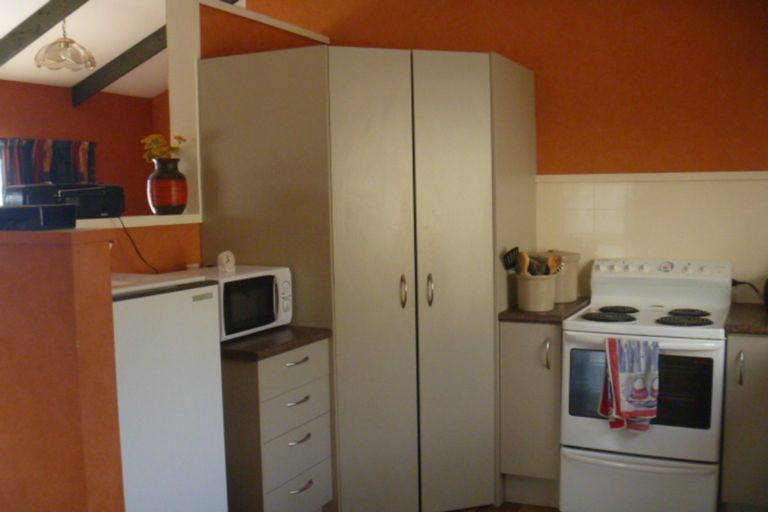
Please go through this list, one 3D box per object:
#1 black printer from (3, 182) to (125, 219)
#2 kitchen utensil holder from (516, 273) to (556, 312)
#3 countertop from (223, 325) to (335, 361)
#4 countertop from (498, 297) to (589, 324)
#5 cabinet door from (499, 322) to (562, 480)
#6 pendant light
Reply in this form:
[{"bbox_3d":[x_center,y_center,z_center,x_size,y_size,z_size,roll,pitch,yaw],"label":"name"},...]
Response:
[{"bbox_3d":[-1.194,-0.198,2.791,0.217,0.135,0.355,2,6,28],"label":"black printer"},{"bbox_3d":[0.718,0.166,3.503,0.184,0.162,0.184,2,6,28],"label":"kitchen utensil holder"},{"bbox_3d":[-0.607,0.337,3.050,0.591,0.037,0.488,2,6,28],"label":"countertop"},{"bbox_3d":[0.774,0.262,3.531,0.284,0.035,0.563,2,6,28],"label":"countertop"},{"bbox_3d":[0.665,0.651,3.343,0.278,0.702,0.022,2,6,28],"label":"cabinet door"},{"bbox_3d":[-2.017,-1.339,4.728,0.379,0.320,0.379,2,6,28],"label":"pendant light"}]

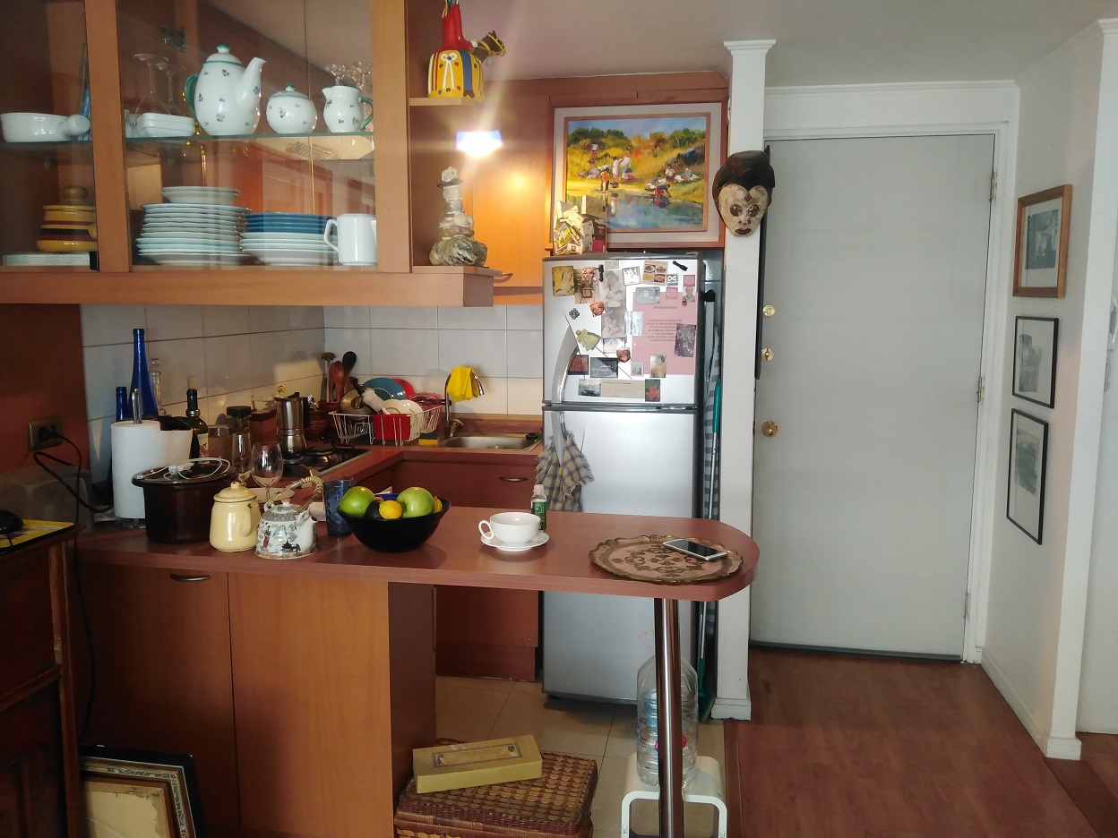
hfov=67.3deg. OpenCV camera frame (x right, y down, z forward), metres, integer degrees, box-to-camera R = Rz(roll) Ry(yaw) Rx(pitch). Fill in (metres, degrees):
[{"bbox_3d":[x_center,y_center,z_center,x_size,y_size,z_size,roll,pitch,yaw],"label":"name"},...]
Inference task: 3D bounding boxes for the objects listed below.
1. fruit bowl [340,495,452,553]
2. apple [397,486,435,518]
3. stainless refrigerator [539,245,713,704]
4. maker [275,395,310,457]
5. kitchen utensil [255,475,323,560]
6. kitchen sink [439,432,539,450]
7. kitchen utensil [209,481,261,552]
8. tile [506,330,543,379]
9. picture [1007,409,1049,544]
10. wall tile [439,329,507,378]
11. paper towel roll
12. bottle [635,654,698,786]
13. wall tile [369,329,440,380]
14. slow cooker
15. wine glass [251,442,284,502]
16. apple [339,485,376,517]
[{"bbox_3d":[-0.364,0.240,1.878,0.246,0.093,0.246,0,8,0],"label":"fruit bowl"},{"bbox_3d":[-0.318,0.191,1.860,0.082,0.078,0.082,1,8,11],"label":"apple"},{"bbox_3d":[0.259,0.202,3.159,0.520,1.550,0.626,1,7,11],"label":"stainless refrigerator"},{"bbox_3d":[-0.900,0.020,2.820,0.101,0.202,0.136,7,10,44],"label":"maker"},{"bbox_3d":[-0.575,0.203,1.776,0.151,0.162,0.131,5,9,33],"label":"kitchen utensil"},{"bbox_3d":[-0.257,0.157,3.288,0.385,0.150,0.365,1,8,11],"label":"kitchen sink"},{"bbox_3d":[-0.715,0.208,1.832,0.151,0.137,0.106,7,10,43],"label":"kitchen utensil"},{"bbox_3d":[-0.077,-0.270,3.513,0.290,0.200,0.010,1,8,11],"label":"tile"},{"bbox_3d":[1.590,0.184,2.855,0.020,0.393,0.330,1,8,11],"label":"picture"},{"bbox_3d":[-0.366,-0.279,3.569,0.302,0.200,0.010,1,8,11],"label":"wall tile"},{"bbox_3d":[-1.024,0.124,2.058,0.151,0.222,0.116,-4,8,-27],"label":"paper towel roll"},{"bbox_3d":[0.276,0.750,2.147,0.159,0.353,0.159,1,7,11],"label":"bottle"},{"bbox_3d":[-0.665,-0.287,3.628,0.304,0.200,0.010,1,8,11],"label":"wall tile"},{"bbox_3d":[-0.877,0.191,1.977,0.222,0.165,0.222,1,8,11],"label":"slow cooker"},{"bbox_3d":[-0.755,0.149,2.175,0.079,0.170,0.079,1,7,11],"label":"wine glass"},{"bbox_3d":[-0.449,0.189,1.875,0.079,0.075,0.079,1,8,11],"label":"apple"}]

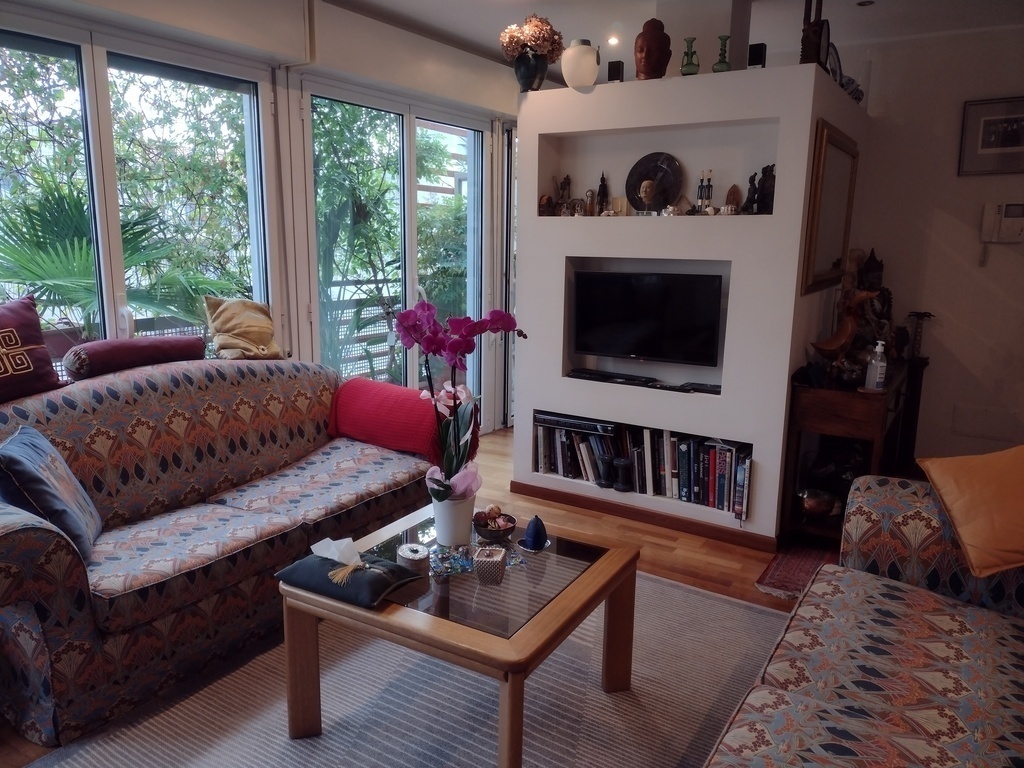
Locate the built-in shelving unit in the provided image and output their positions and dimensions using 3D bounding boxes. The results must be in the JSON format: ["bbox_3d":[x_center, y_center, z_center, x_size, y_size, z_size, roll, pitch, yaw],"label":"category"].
[{"bbox_3d":[0.966,-0.441,4.315,1.420,2.065,1.320,7,12,32],"label":"built-in shelving unit"}]

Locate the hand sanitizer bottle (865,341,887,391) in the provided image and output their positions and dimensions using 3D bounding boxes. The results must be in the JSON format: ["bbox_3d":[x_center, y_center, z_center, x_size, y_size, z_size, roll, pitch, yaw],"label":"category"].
[{"bbox_3d":[1.554,-0.075,3.393,0.075,0.205,0.065,-3,11,-21],"label":"hand sanitizer bottle"}]

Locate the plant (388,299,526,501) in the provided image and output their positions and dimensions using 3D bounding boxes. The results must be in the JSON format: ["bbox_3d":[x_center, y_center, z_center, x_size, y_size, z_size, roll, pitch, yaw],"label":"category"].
[{"bbox_3d":[-0.166,0.046,2.385,0.420,0.590,0.260,2,10,6],"label":"plant"}]

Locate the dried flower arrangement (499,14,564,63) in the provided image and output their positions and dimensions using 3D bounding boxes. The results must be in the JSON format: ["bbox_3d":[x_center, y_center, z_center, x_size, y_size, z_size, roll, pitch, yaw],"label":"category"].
[{"bbox_3d":[0.097,-1.712,3.972,0.310,0.240,0.260,7,12,32],"label":"dried flower arrangement"}]

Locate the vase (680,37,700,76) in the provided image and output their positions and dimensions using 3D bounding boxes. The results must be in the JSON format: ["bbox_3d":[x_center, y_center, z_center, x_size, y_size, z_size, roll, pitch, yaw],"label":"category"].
[{"bbox_3d":[0.787,-1.436,3.525,0.090,0.170,0.080,7,12,32],"label":"vase"}]

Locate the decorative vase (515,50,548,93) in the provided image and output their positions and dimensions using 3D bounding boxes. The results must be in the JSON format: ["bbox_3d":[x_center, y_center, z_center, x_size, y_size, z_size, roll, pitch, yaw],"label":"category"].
[{"bbox_3d":[0.097,-1.548,3.994,0.165,0.205,0.165,1,10,0],"label":"decorative vase"}]

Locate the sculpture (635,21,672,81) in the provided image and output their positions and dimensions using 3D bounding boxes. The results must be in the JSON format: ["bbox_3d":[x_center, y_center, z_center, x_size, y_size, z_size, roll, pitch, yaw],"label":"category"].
[{"bbox_3d":[0.648,-1.519,3.661,0.165,0.275,0.185,7,12,32],"label":"sculpture"}]

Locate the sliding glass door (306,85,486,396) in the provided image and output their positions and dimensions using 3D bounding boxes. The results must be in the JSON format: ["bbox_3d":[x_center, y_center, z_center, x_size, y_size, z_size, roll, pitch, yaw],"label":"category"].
[{"bbox_3d":[-0.619,-0.574,4.774,0.080,2.110,1.600,7,12,32],"label":"sliding glass door"}]

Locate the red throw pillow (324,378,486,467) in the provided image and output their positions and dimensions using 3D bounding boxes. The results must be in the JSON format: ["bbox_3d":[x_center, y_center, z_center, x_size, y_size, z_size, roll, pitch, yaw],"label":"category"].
[{"bbox_3d":[-0.489,0.149,3.557,0.660,0.330,0.290,7,12,32],"label":"red throw pillow"}]

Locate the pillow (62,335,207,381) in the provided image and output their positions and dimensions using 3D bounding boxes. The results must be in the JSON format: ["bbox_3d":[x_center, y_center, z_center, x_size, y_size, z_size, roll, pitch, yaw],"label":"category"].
[{"bbox_3d":[-1.381,-0.117,2.987,0.135,0.135,0.530,7,12,32],"label":"pillow"}]

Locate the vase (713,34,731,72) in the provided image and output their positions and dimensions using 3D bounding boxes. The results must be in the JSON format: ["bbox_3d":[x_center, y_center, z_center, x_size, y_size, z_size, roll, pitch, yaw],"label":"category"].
[{"bbox_3d":[0.905,-1.417,3.452,0.080,0.163,0.080,7,12,32],"label":"vase"}]

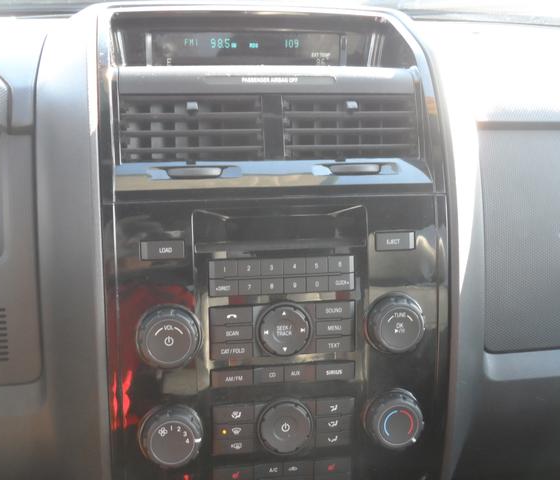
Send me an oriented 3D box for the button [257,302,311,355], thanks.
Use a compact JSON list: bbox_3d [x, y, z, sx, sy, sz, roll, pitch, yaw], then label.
[{"bbox_3d":[0.003,0.071,0.603,0.043,0.043,0.015,-1,8,-8],"label":"button"}]

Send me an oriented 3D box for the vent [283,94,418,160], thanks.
[{"bbox_3d":[0.059,-0.093,0.631,0.112,0.052,0.025,-1,-3,-8],"label":"vent"}]

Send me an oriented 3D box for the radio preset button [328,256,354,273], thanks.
[{"bbox_3d":[0.049,0.020,0.607,0.021,0.013,0.005,-1,8,-8],"label":"radio preset button"}]

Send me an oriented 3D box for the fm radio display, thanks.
[{"bbox_3d":[-0.030,-0.165,0.660,0.166,0.031,0.010,-1,0,-8],"label":"fm radio display"}]

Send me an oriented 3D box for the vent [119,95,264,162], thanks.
[{"bbox_3d":[-0.071,-0.090,0.610,0.115,0.052,0.025,-1,-3,-8],"label":"vent"}]

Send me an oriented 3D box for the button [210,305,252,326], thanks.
[{"bbox_3d":[-0.038,0.061,0.601,0.034,0.015,0.005,-1,8,-8],"label":"button"}]

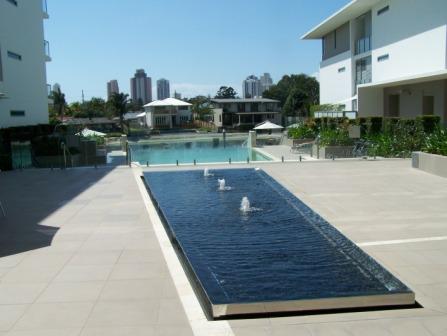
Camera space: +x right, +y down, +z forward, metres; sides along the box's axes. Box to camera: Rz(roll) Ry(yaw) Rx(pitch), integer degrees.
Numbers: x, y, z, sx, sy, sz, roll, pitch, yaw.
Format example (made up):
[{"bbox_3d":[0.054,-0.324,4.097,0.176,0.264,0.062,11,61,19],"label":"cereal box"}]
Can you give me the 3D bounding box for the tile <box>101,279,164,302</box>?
[{"bbox_3d":[-0.909,1.230,4.912,0.590,0.040,0.590,-2,6,-4],"label":"tile"}]

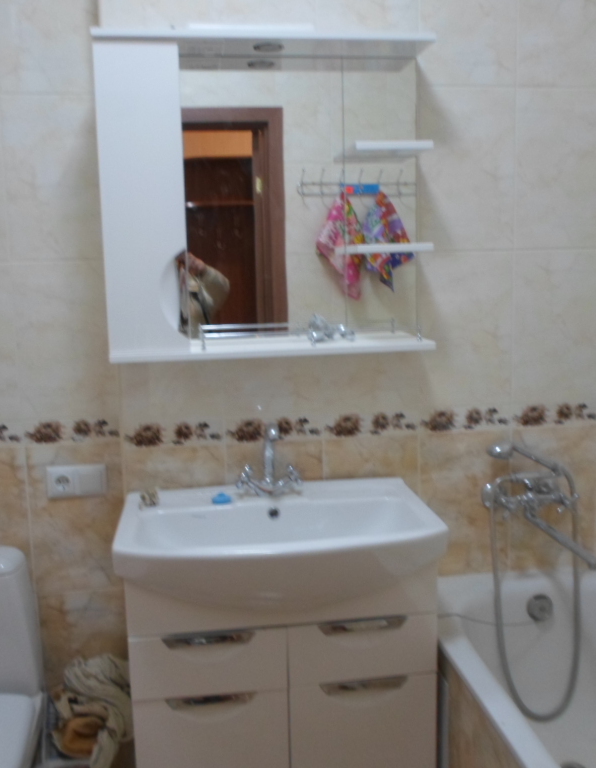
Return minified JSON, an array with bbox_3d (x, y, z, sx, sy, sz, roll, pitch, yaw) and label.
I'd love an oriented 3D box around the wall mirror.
[{"bbox_3d":[-0.065,-0.433,1.739,0.757,0.723,0.158,-2,8,-7],"label":"wall mirror"}]

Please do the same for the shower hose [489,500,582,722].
[{"bbox_3d":[0.610,0.584,1.881,0.235,0.590,0.080,-2,8,-8],"label":"shower hose"}]

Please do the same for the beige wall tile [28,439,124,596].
[{"bbox_3d":[-0.571,0.347,1.934,0.243,0.400,0.010,-2,8,-8],"label":"beige wall tile"}]

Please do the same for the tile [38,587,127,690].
[{"bbox_3d":[-0.568,0.745,2.008,0.248,0.398,0.010,-2,8,-7],"label":"tile"}]

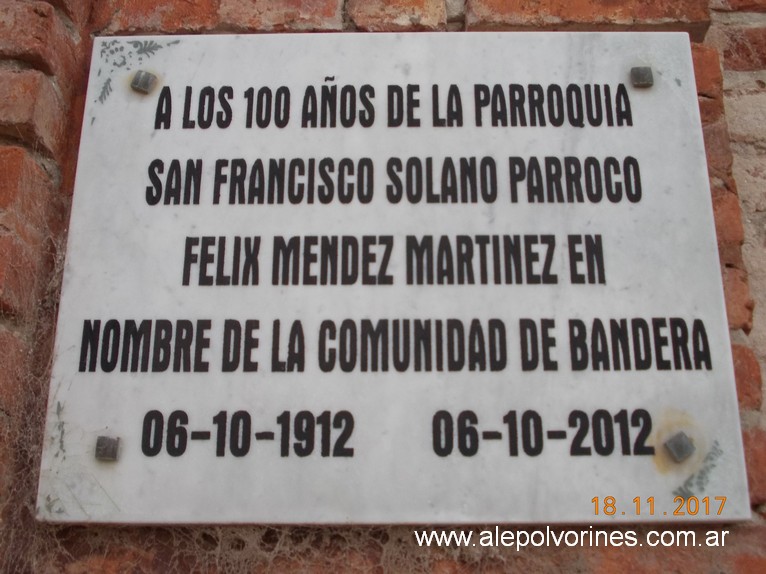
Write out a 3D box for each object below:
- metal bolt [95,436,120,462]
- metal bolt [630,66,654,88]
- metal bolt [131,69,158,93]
[{"bbox_3d":[-0.233,0.137,0.806,0.018,0.018,0.010,0,-19,1],"label":"metal bolt"},{"bbox_3d":[0.249,-0.202,0.917,0.018,0.018,0.010,0,-19,1],"label":"metal bolt"},{"bbox_3d":[-0.232,-0.197,0.924,0.018,0.018,0.010,19,-18,8],"label":"metal bolt"}]

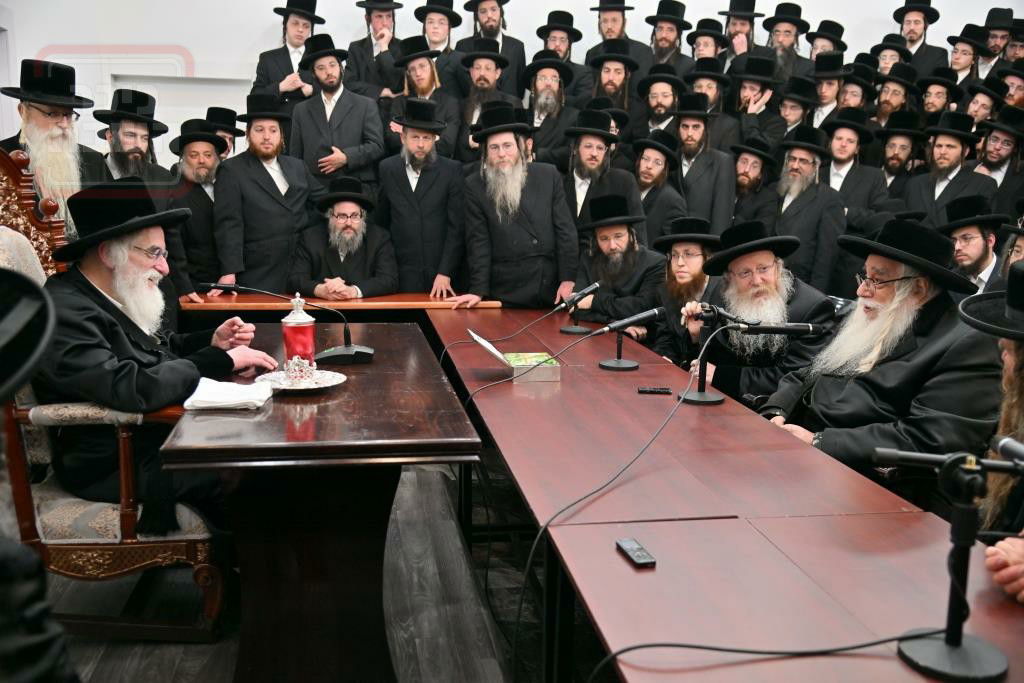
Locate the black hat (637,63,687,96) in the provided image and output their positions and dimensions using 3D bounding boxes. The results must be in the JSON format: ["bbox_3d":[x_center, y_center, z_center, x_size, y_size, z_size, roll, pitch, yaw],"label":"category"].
[{"bbox_3d":[0.918,-1.586,5.900,0.310,0.140,0.340,1,-7,16],"label":"black hat"}]

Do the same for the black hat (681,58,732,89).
[{"bbox_3d":[1.277,-1.766,6.350,0.300,0.145,0.330,7,8,23],"label":"black hat"}]

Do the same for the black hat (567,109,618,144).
[{"bbox_3d":[0.473,-1.278,5.750,0.335,0.165,0.365,7,10,0],"label":"black hat"}]

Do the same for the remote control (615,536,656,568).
[{"bbox_3d":[0.215,0.371,1.687,0.036,0.013,0.104,-2,10,-14],"label":"remote control"}]

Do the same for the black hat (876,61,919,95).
[{"bbox_3d":[2.471,-1.692,6.200,0.300,0.145,0.330,20,8,31],"label":"black hat"}]

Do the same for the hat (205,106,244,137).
[{"bbox_3d":[-1.781,-1.353,5.950,0.310,0.130,0.340,8,4,-6],"label":"hat"}]

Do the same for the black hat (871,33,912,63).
[{"bbox_3d":[2.904,-2.246,7.400,0.330,0.155,0.355,4,4,22],"label":"black hat"}]

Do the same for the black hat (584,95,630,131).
[{"bbox_3d":[0.553,-1.373,5.850,0.305,0.140,0.340,-11,-4,14],"label":"black hat"}]

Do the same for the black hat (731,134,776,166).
[{"bbox_3d":[1.473,-1.165,5.900,0.300,0.145,0.330,18,8,27],"label":"black hat"}]

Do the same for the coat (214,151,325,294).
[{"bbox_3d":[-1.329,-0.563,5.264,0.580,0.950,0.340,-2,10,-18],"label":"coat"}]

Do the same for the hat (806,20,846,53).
[{"bbox_3d":[2.176,-2.100,6.650,0.300,0.135,0.330,20,12,23],"label":"hat"}]

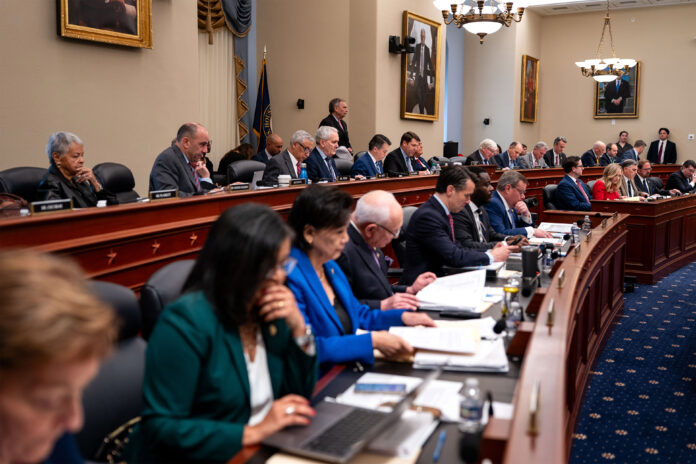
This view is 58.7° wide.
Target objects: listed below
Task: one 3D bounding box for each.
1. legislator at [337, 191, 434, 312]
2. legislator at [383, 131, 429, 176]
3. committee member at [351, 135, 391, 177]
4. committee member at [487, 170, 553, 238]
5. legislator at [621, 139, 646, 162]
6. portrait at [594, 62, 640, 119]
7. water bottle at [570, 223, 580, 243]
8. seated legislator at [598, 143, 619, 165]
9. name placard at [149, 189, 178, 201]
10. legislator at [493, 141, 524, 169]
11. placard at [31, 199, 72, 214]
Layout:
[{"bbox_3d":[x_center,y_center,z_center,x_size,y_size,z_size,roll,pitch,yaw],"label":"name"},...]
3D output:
[{"bbox_3d":[0.148,0.438,2.795,0.800,1.250,0.600,5,9,29],"label":"legislator"},{"bbox_3d":[0.582,-0.395,6.391,0.780,1.270,0.600,6,10,34],"label":"legislator"},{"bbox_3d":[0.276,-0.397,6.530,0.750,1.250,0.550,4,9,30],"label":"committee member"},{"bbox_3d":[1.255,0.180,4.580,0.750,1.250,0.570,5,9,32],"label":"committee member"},{"bbox_3d":[4.458,-0.822,9.791,0.720,1.270,0.580,5,10,31],"label":"legislator"},{"bbox_3d":[5.402,-2.826,12.400,0.820,1.100,0.070,3,8,22],"label":"portrait"},{"bbox_3d":[1.545,0.008,4.200,0.057,0.140,0.057,4,8,25],"label":"water bottle"},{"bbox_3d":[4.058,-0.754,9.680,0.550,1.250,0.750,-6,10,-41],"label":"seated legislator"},{"bbox_3d":[-1.190,-0.237,4.000,0.045,0.054,0.260,3,8,22],"label":"name placard"},{"bbox_3d":[1.991,-0.487,7.683,0.550,1.260,0.800,-6,10,-40],"label":"legislator"},{"bbox_3d":[-1.565,-0.130,3.270,0.045,0.054,0.260,3,8,22],"label":"placard"}]

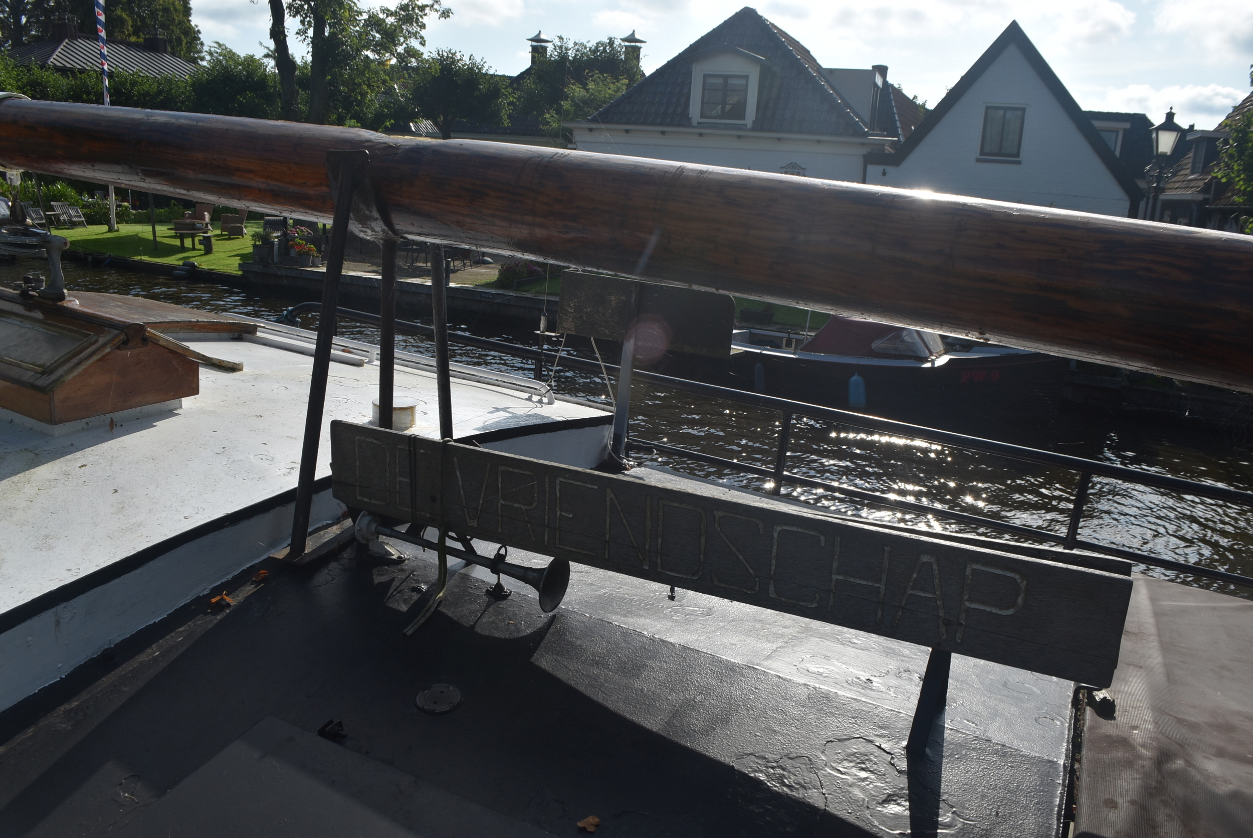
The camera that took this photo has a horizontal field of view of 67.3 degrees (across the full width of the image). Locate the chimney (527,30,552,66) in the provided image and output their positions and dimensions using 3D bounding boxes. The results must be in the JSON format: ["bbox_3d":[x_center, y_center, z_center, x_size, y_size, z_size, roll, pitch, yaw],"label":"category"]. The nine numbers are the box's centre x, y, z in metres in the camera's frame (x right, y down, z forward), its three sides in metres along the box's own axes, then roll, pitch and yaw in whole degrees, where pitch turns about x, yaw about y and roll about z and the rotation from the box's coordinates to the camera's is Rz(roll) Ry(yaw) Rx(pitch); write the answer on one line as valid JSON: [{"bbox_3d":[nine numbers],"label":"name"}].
[{"bbox_3d":[-4.214,-17.944,45.500,1.000,1.600,1.000,8,15,18],"label":"chimney"}]

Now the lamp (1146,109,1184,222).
[{"bbox_3d":[9.255,-3.382,16.688,0.600,4.030,0.600,8,15,18],"label":"lamp"}]

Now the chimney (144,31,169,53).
[{"bbox_3d":[-20.250,-16.246,40.500,0.900,1.000,0.600,9,15,19],"label":"chimney"}]

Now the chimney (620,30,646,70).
[{"bbox_3d":[0.298,-17.238,44.000,1.000,1.800,1.000,8,15,18],"label":"chimney"}]

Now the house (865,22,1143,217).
[{"bbox_3d":[7.610,-4.773,19.264,4.640,5.280,6.500,9,15,20],"label":"house"}]

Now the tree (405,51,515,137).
[{"bbox_3d":[-5.090,-8.206,28.698,3.200,5.770,3.200,8,15,18],"label":"tree"}]

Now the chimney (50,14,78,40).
[{"bbox_3d":[-22.737,-15.837,38.000,0.900,1.050,0.600,9,15,19],"label":"chimney"}]

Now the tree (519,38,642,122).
[{"bbox_3d":[-1.872,-10.306,34.877,4.600,7.250,4.400,8,15,18],"label":"tree"}]

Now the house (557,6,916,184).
[{"bbox_3d":[3.671,-6.798,24.627,7.270,6.110,10.500,8,15,18],"label":"house"}]

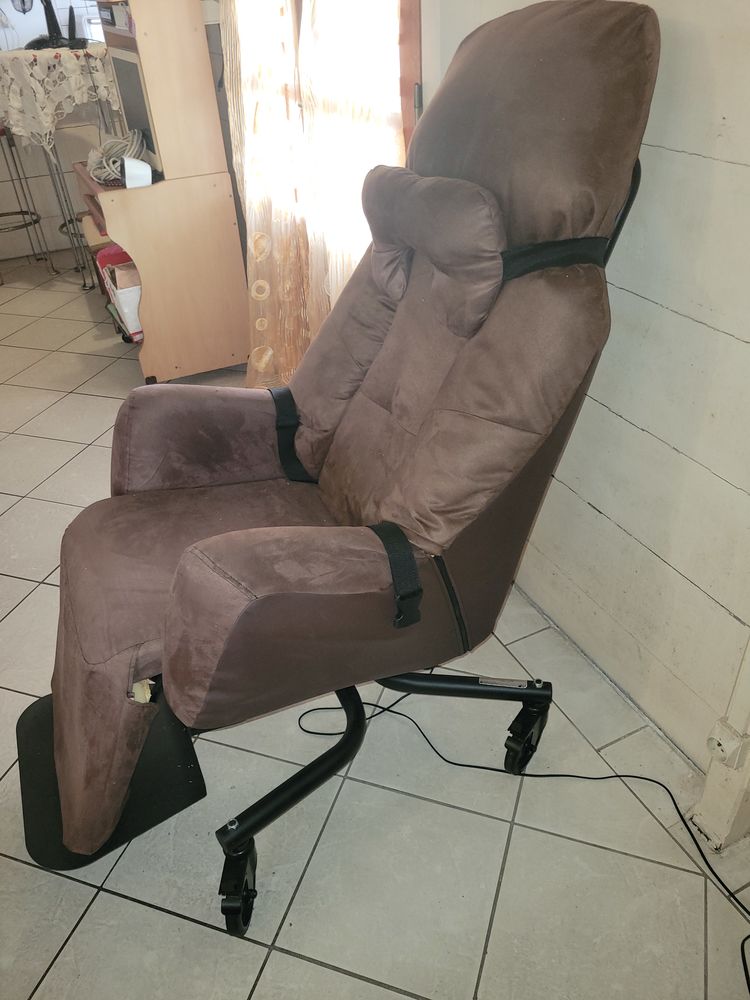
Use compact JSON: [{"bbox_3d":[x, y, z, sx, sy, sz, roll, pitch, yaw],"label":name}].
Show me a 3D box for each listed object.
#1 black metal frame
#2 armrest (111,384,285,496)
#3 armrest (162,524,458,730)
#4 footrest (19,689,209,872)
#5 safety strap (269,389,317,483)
[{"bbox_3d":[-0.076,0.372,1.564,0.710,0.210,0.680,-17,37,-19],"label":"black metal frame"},{"bbox_3d":[-0.325,-0.123,1.524,0.415,0.235,0.150,-5,32,-26],"label":"armrest"},{"bbox_3d":[-0.064,0.181,1.068,0.435,0.254,0.155,-5,32,-26],"label":"armrest"},{"bbox_3d":[-0.512,0.487,1.423,0.310,0.035,0.410,-17,37,-19],"label":"footrest"},{"bbox_3d":[-0.168,-0.136,1.542,0.080,0.220,0.090,-17,37,-19],"label":"safety strap"}]

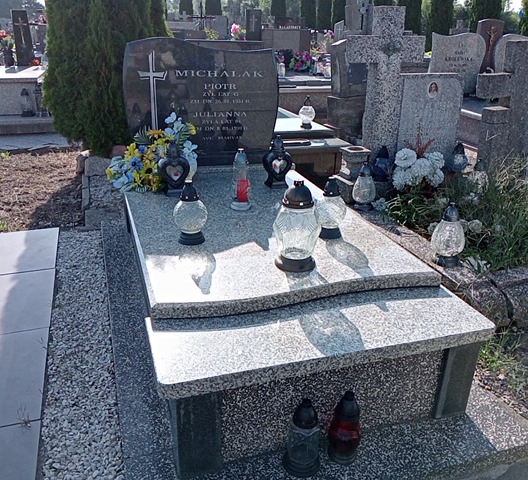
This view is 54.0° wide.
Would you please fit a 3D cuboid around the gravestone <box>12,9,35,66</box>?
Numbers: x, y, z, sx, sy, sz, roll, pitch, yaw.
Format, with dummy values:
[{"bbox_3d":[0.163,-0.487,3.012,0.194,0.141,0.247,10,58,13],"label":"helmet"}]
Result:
[{"bbox_3d":[-3.206,-2.682,6.873,0.215,0.720,0.080,-6,24,-17],"label":"gravestone"}]

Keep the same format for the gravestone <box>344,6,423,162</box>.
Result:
[{"bbox_3d":[0.811,-1.032,3.554,0.530,1.050,0.140,-6,24,-17],"label":"gravestone"}]

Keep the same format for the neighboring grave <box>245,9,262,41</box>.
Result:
[{"bbox_3d":[-0.232,-4.890,11.775,0.370,0.760,0.100,-6,24,-17],"label":"neighboring grave"}]

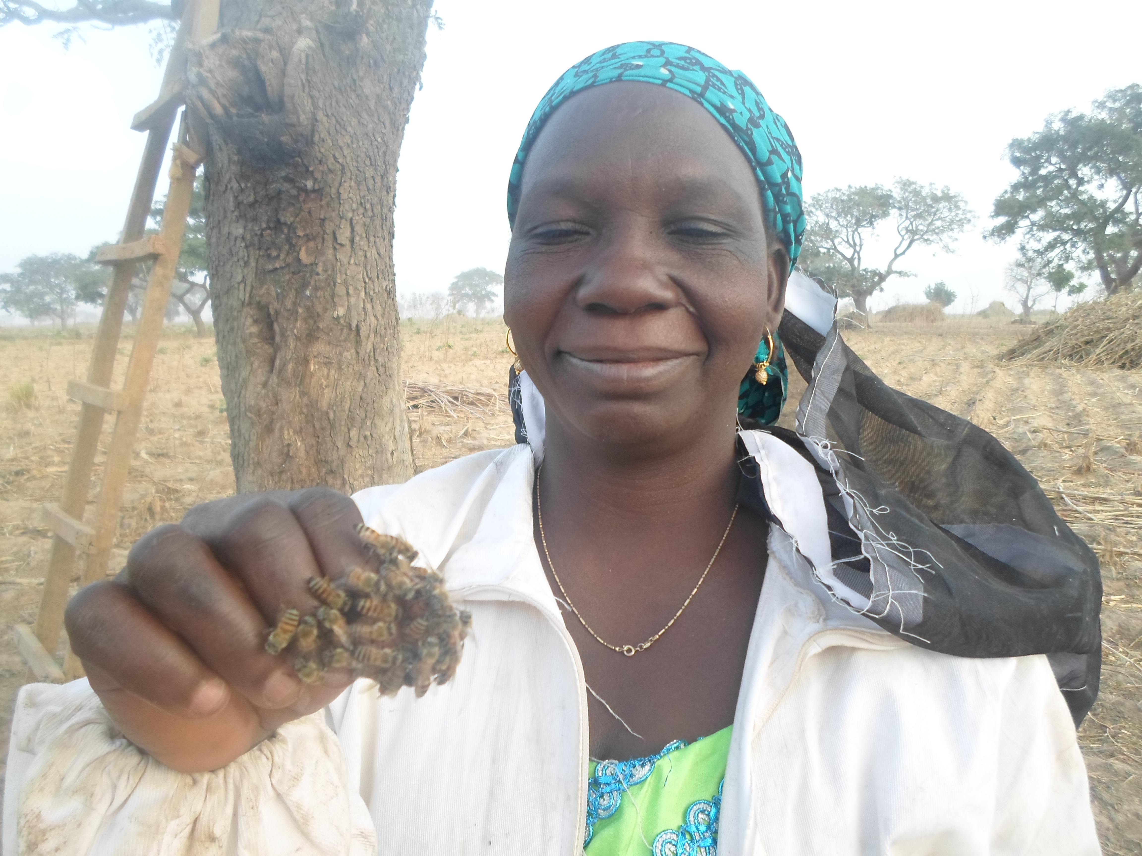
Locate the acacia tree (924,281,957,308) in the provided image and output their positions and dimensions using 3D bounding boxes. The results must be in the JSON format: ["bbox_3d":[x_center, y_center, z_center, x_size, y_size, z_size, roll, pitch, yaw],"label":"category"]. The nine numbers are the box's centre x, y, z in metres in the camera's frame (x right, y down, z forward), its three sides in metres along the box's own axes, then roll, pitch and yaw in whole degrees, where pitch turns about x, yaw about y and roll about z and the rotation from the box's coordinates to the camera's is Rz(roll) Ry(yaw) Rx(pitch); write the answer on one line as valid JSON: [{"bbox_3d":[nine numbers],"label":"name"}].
[{"bbox_3d":[37.575,-12.994,84.000,3.453,3.726,3.280,0,8,0],"label":"acacia tree"}]

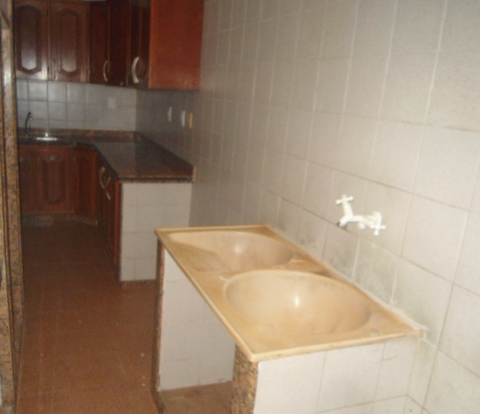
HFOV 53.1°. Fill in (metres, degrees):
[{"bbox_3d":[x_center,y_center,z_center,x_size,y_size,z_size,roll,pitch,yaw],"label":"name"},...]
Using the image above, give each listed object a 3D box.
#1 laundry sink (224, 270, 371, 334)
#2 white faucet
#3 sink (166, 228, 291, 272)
[{"bbox_3d":[0.188,0.386,1.607,0.460,0.195,0.487,0,14,-23],"label":"laundry sink"},{"bbox_3d":[0.399,0.021,1.563,0.175,0.108,0.117,0,14,-23],"label":"white faucet"},{"bbox_3d":[-0.026,0.263,2.050,0.483,0.195,0.505,0,14,-23],"label":"sink"}]

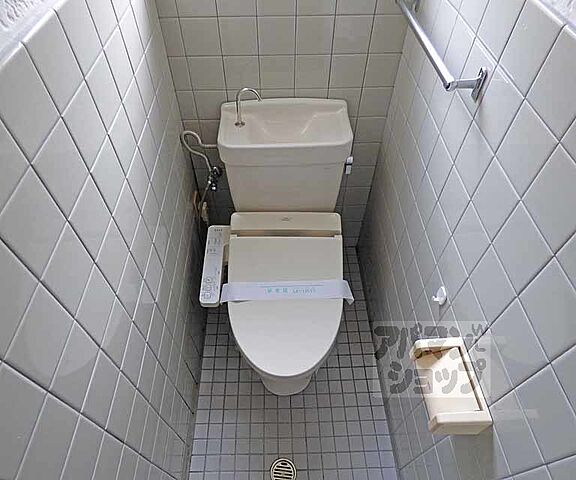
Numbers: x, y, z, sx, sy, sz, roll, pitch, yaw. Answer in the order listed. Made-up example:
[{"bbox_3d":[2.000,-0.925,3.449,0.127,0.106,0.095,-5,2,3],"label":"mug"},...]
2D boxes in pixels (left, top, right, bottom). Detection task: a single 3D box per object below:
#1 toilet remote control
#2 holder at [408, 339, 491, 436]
[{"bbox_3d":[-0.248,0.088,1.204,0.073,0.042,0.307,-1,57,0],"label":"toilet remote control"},{"bbox_3d":[0.323,0.292,0.702,0.100,0.070,0.168,-1,52,-1],"label":"holder"}]

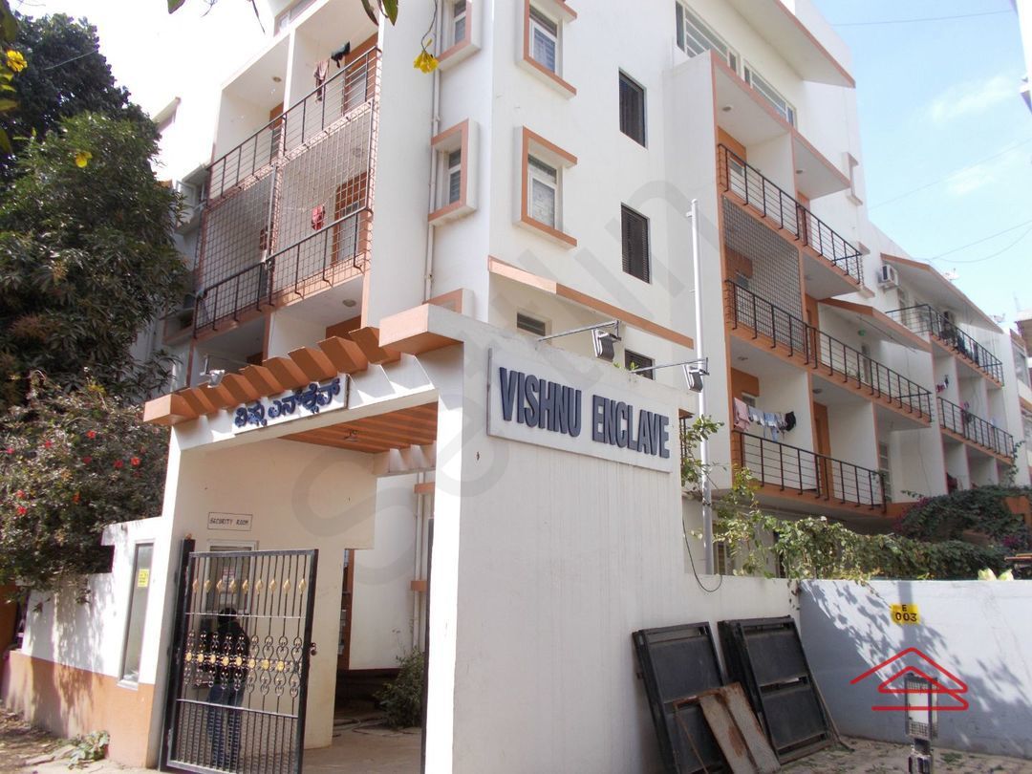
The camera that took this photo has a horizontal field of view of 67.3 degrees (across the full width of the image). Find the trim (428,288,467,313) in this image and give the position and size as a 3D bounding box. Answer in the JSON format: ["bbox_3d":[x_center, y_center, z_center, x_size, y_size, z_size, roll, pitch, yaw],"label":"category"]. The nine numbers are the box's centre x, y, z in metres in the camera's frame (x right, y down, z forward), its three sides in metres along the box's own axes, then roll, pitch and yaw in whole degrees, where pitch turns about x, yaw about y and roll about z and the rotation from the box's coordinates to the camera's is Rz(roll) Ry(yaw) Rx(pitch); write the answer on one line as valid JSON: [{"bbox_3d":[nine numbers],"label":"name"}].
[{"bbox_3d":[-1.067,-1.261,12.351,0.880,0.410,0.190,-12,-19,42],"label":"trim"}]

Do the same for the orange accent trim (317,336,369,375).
[{"bbox_3d":[-1.429,-0.237,6.357,0.260,0.220,0.340,-12,-19,41],"label":"orange accent trim"}]

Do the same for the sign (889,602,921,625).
[{"bbox_3d":[3.994,2.342,7.984,0.279,0.205,0.020,-12,-19,42],"label":"sign"}]

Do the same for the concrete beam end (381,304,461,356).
[{"bbox_3d":[-0.702,-0.409,5.745,0.566,0.194,0.343,-12,-19,42],"label":"concrete beam end"}]

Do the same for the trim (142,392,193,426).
[{"bbox_3d":[-3.707,0.262,8.415,0.650,0.220,0.370,-12,-19,41],"label":"trim"}]

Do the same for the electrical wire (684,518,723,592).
[{"bbox_3d":[1.836,1.647,7.548,0.080,0.680,0.700,-12,-19,41],"label":"electrical wire"}]

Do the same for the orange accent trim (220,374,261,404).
[{"bbox_3d":[-2.684,0.031,7.485,0.260,0.220,0.340,-12,-19,41],"label":"orange accent trim"}]

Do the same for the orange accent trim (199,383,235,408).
[{"bbox_3d":[-3.011,0.101,7.779,0.260,0.220,0.340,-12,-19,41],"label":"orange accent trim"}]

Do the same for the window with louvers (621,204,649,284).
[{"bbox_3d":[2.342,-2.785,15.166,0.110,1.430,0.920,-12,-19,42],"label":"window with louvers"}]

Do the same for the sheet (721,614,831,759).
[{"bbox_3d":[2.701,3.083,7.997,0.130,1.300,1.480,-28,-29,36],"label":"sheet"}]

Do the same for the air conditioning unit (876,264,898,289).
[{"bbox_3d":[12.268,-3.596,25.487,0.290,0.580,0.840,-12,-19,42],"label":"air conditioning unit"}]

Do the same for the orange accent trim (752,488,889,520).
[{"bbox_3d":[6.711,2.487,16.918,0.160,0.260,7.450,-12,-19,42],"label":"orange accent trim"}]

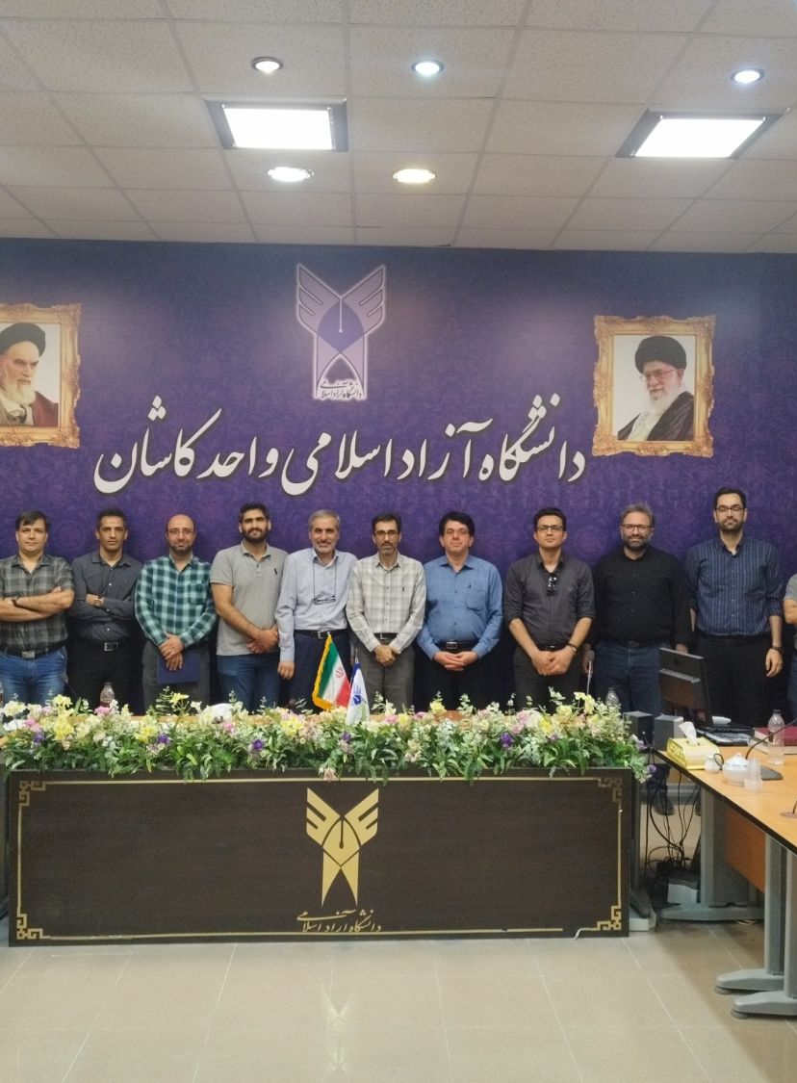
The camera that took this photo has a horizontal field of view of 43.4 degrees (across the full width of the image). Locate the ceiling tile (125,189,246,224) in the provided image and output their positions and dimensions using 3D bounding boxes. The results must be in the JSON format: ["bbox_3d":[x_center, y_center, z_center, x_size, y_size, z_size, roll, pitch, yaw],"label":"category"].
[{"bbox_3d":[-1.141,-1.842,5.484,0.600,0.020,0.600,1,2,-2],"label":"ceiling tile"}]

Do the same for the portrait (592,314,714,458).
[{"bbox_3d":[1.589,-0.967,6.240,0.745,0.890,0.040,1,2,-2],"label":"portrait"}]

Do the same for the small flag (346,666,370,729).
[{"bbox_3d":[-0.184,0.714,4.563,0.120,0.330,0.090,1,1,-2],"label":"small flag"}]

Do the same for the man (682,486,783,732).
[{"bbox_3d":[1.985,0.645,5.933,0.540,1.923,0.320,1,1,10],"label":"man"}]

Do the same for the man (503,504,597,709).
[{"bbox_3d":[0.894,0.696,6.010,0.540,1.804,0.340,1,1,2],"label":"man"}]

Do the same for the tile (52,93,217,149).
[{"bbox_3d":[-1.102,-1.798,4.266,0.600,0.020,0.600,1,1,-2],"label":"tile"}]

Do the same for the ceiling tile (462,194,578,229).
[{"bbox_3d":[0.665,-1.825,5.537,0.600,0.020,0.600,1,2,-2],"label":"ceiling tile"}]

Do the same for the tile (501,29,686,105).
[{"bbox_3d":[0.722,-1.794,3.786,0.600,0.020,0.600,0,1,-2],"label":"tile"}]

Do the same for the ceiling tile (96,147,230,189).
[{"bbox_3d":[-1.131,-1.829,4.899,0.600,0.020,0.600,0,1,-2],"label":"ceiling tile"}]

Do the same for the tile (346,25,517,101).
[{"bbox_3d":[0.115,-1.775,3.714,0.600,0.020,0.600,1,2,-2],"label":"tile"}]

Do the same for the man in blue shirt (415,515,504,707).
[{"bbox_3d":[0.358,0.710,5.878,0.500,1.764,0.330,1,1,6],"label":"man in blue shirt"}]

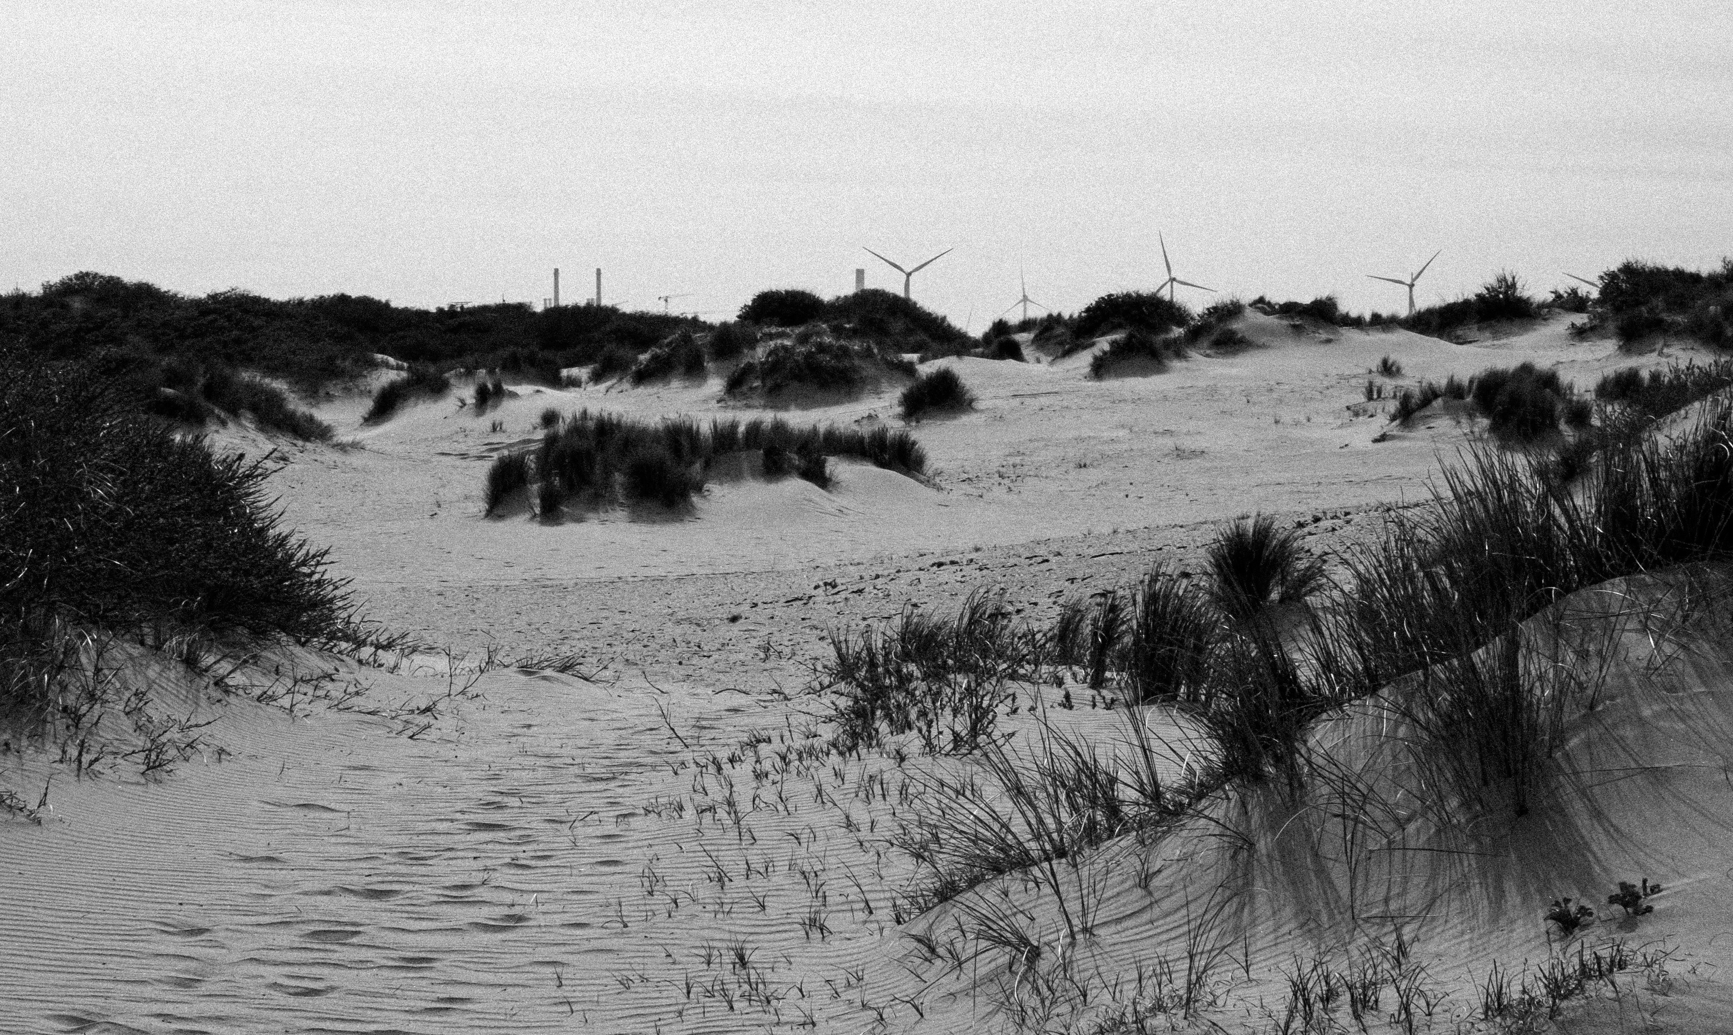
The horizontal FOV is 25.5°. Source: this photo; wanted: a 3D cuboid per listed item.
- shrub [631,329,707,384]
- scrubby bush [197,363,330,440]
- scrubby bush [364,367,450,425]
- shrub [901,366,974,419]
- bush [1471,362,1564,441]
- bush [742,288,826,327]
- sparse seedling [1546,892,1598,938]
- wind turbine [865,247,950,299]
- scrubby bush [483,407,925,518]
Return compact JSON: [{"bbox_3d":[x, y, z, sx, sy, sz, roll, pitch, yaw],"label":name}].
[{"bbox_3d":[-4.223,-3.438,82.000,1.654,1.151,1.500,0,3,0],"label":"shrub"},{"bbox_3d":[-8.672,-1.678,55.000,1.927,1.076,1.500,0,3,0],"label":"scrubby bush"},{"bbox_3d":[-7.919,-2.084,66.000,1.472,0.951,1.200,0,3,0],"label":"scrubby bush"},{"bbox_3d":[1.208,-2.122,65.000,1.242,0.879,1.150,0,3,0],"label":"shrub"},{"bbox_3d":[7.827,-1.404,46.000,1.148,0.947,1.100,0,3,0],"label":"bush"},{"bbox_3d":[-2.258,-5.739,105.000,2.285,1.059,2.000,0,3,0],"label":"bush"},{"bbox_3d":[1.582,0.897,8.600,0.114,0.093,0.110,0,3,0],"label":"sparse seedling"},{"bbox_3d":[36.441,-183.800,3300.000,81.000,100.000,11.000,-1,3,-13],"label":"wind turbine"},{"bbox_3d":[-1.741,-0.588,41.000,4.745,1.137,2.400,0,3,0],"label":"scrubby bush"}]

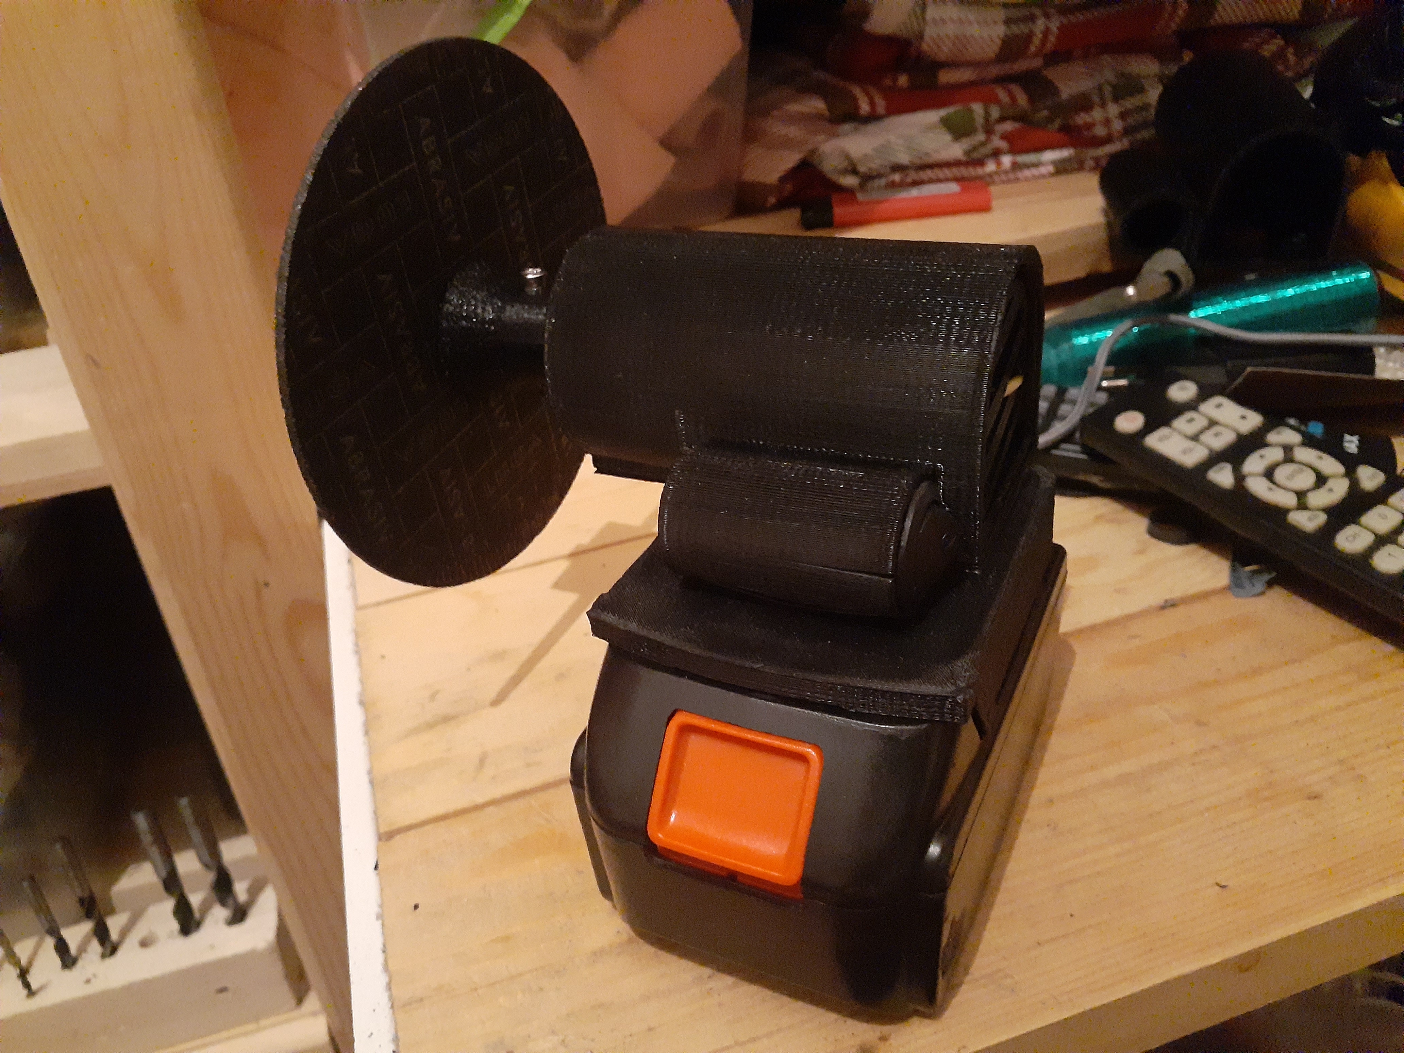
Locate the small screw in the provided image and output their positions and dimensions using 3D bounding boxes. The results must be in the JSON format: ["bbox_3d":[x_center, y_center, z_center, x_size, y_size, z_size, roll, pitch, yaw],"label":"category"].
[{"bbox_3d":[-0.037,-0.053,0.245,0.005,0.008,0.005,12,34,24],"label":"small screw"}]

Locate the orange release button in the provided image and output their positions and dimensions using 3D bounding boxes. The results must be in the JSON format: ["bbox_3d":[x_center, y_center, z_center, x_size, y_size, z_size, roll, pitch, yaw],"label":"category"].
[{"bbox_3d":[0.006,0.046,0.188,0.029,0.024,0.005,9,-3,26],"label":"orange release button"}]

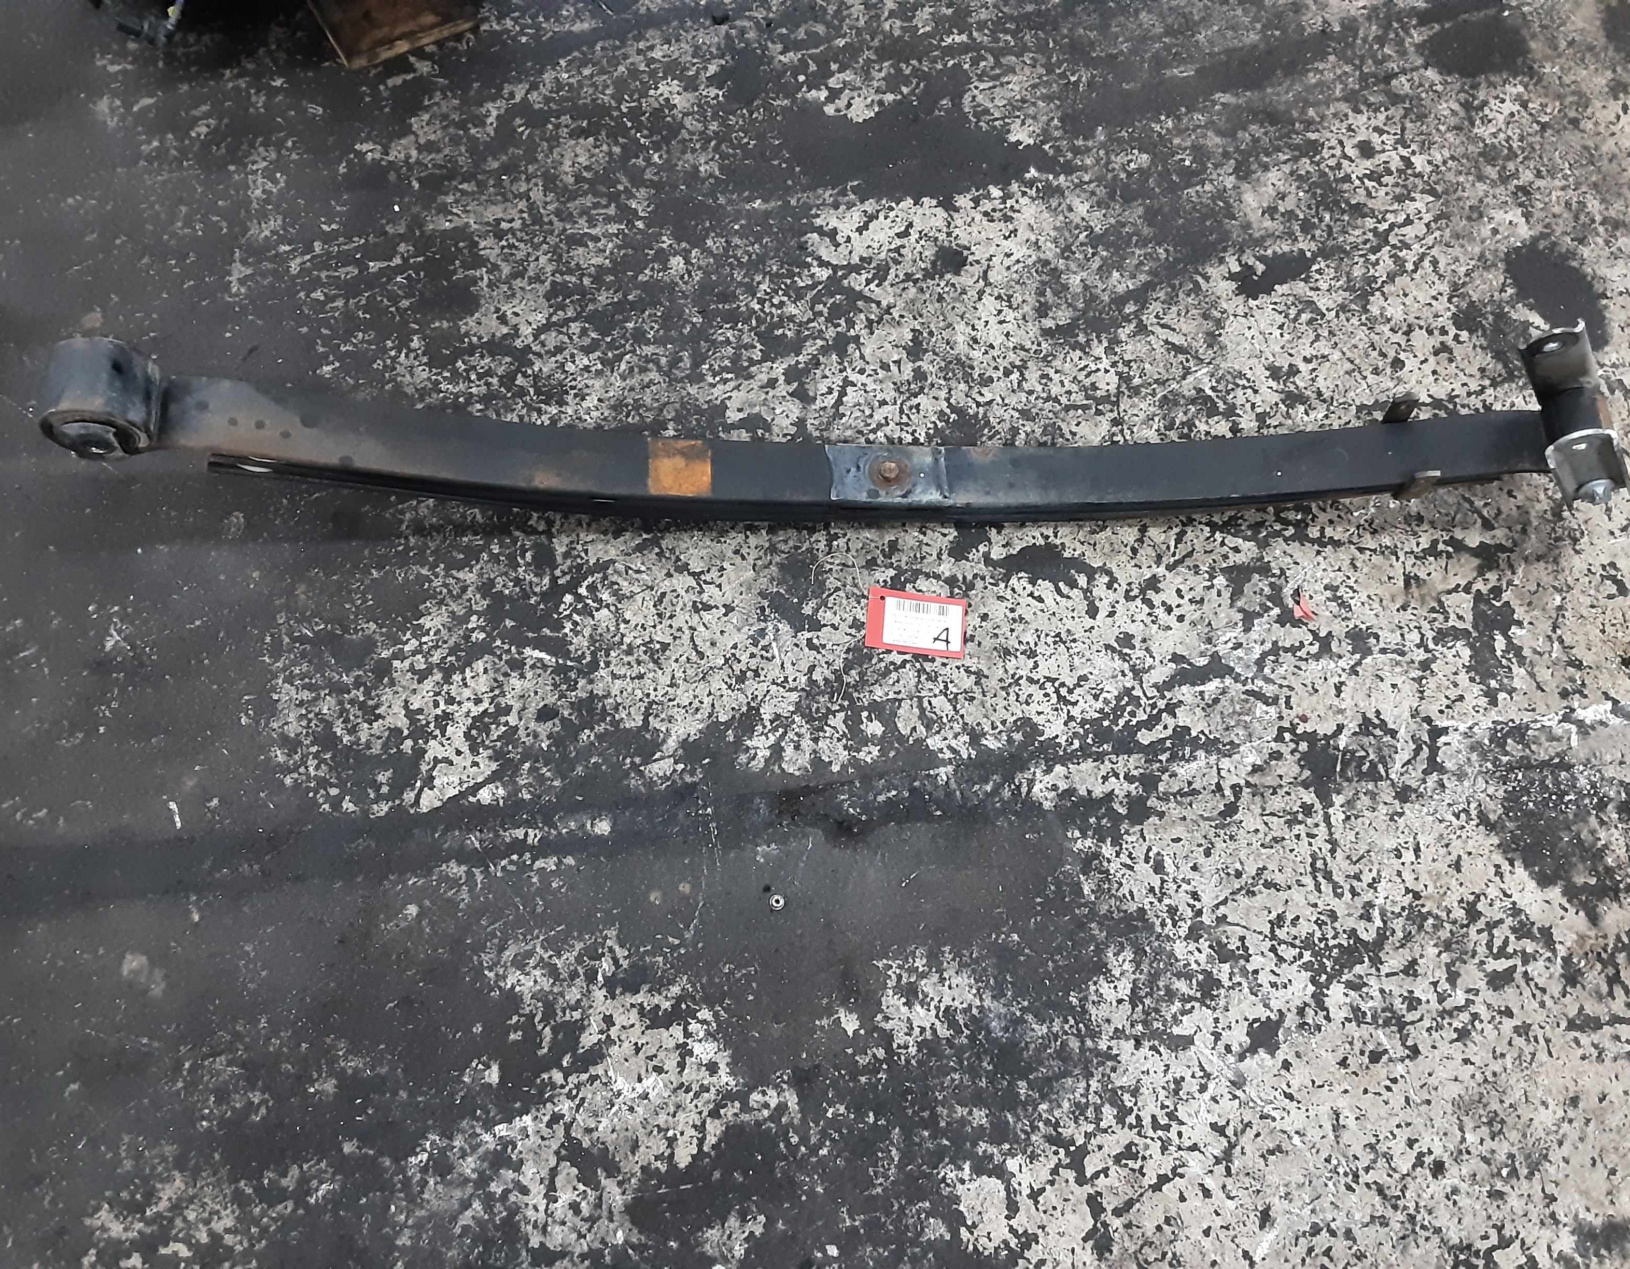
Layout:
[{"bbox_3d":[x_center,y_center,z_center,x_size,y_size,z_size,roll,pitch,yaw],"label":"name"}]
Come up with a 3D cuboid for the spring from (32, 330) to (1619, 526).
[{"bbox_3d":[0.082,-0.164,1.113,1.317,0.186,0.111,-1,68,-8],"label":"spring"}]

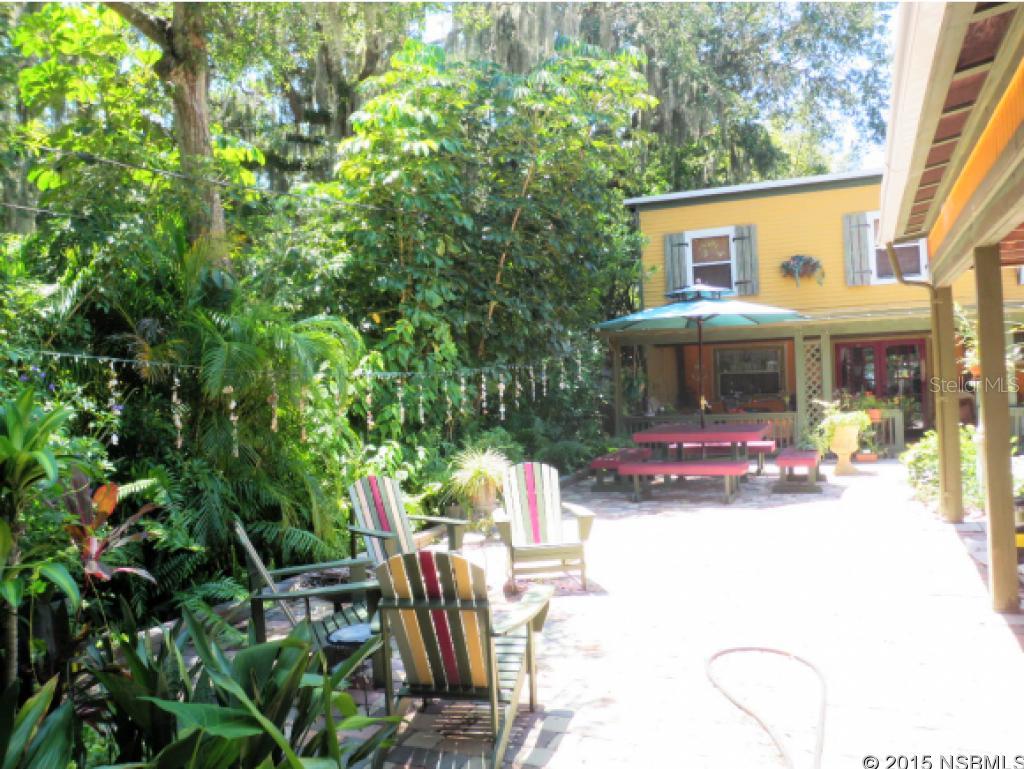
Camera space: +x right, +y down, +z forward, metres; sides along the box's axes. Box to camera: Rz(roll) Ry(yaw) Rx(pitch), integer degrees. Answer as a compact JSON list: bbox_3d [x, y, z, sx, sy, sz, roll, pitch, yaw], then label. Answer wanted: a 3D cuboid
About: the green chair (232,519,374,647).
[{"bbox_3d":[-1.128,1.156,4.485,0.839,0.894,0.751,-3,0,-16],"label":"green chair"}]

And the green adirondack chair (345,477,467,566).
[{"bbox_3d":[-0.827,1.133,6.156,0.839,0.894,0.751,-2,0,43],"label":"green adirondack chair"}]

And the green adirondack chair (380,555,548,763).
[{"bbox_3d":[-0.253,1.123,3.687,0.751,0.894,0.839,-2,0,14],"label":"green adirondack chair"}]

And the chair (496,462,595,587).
[{"bbox_3d":[0.214,1.086,6.480,0.751,0.894,0.839,-3,0,-6],"label":"chair"}]

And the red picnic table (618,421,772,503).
[{"bbox_3d":[2.558,1.008,11.295,1.620,0.790,2.700,-2,0,23],"label":"red picnic table"}]

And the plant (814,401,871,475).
[{"bbox_3d":[4.789,0.774,11.989,0.780,1.050,0.750,-2,0,23],"label":"plant"}]

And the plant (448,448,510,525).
[{"bbox_3d":[-0.345,1.083,8.800,0.660,0.800,0.640,-2,0,0],"label":"plant"}]

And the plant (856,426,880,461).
[{"bbox_3d":[5.797,0.978,13.512,0.420,0.580,0.340,-2,0,23],"label":"plant"}]

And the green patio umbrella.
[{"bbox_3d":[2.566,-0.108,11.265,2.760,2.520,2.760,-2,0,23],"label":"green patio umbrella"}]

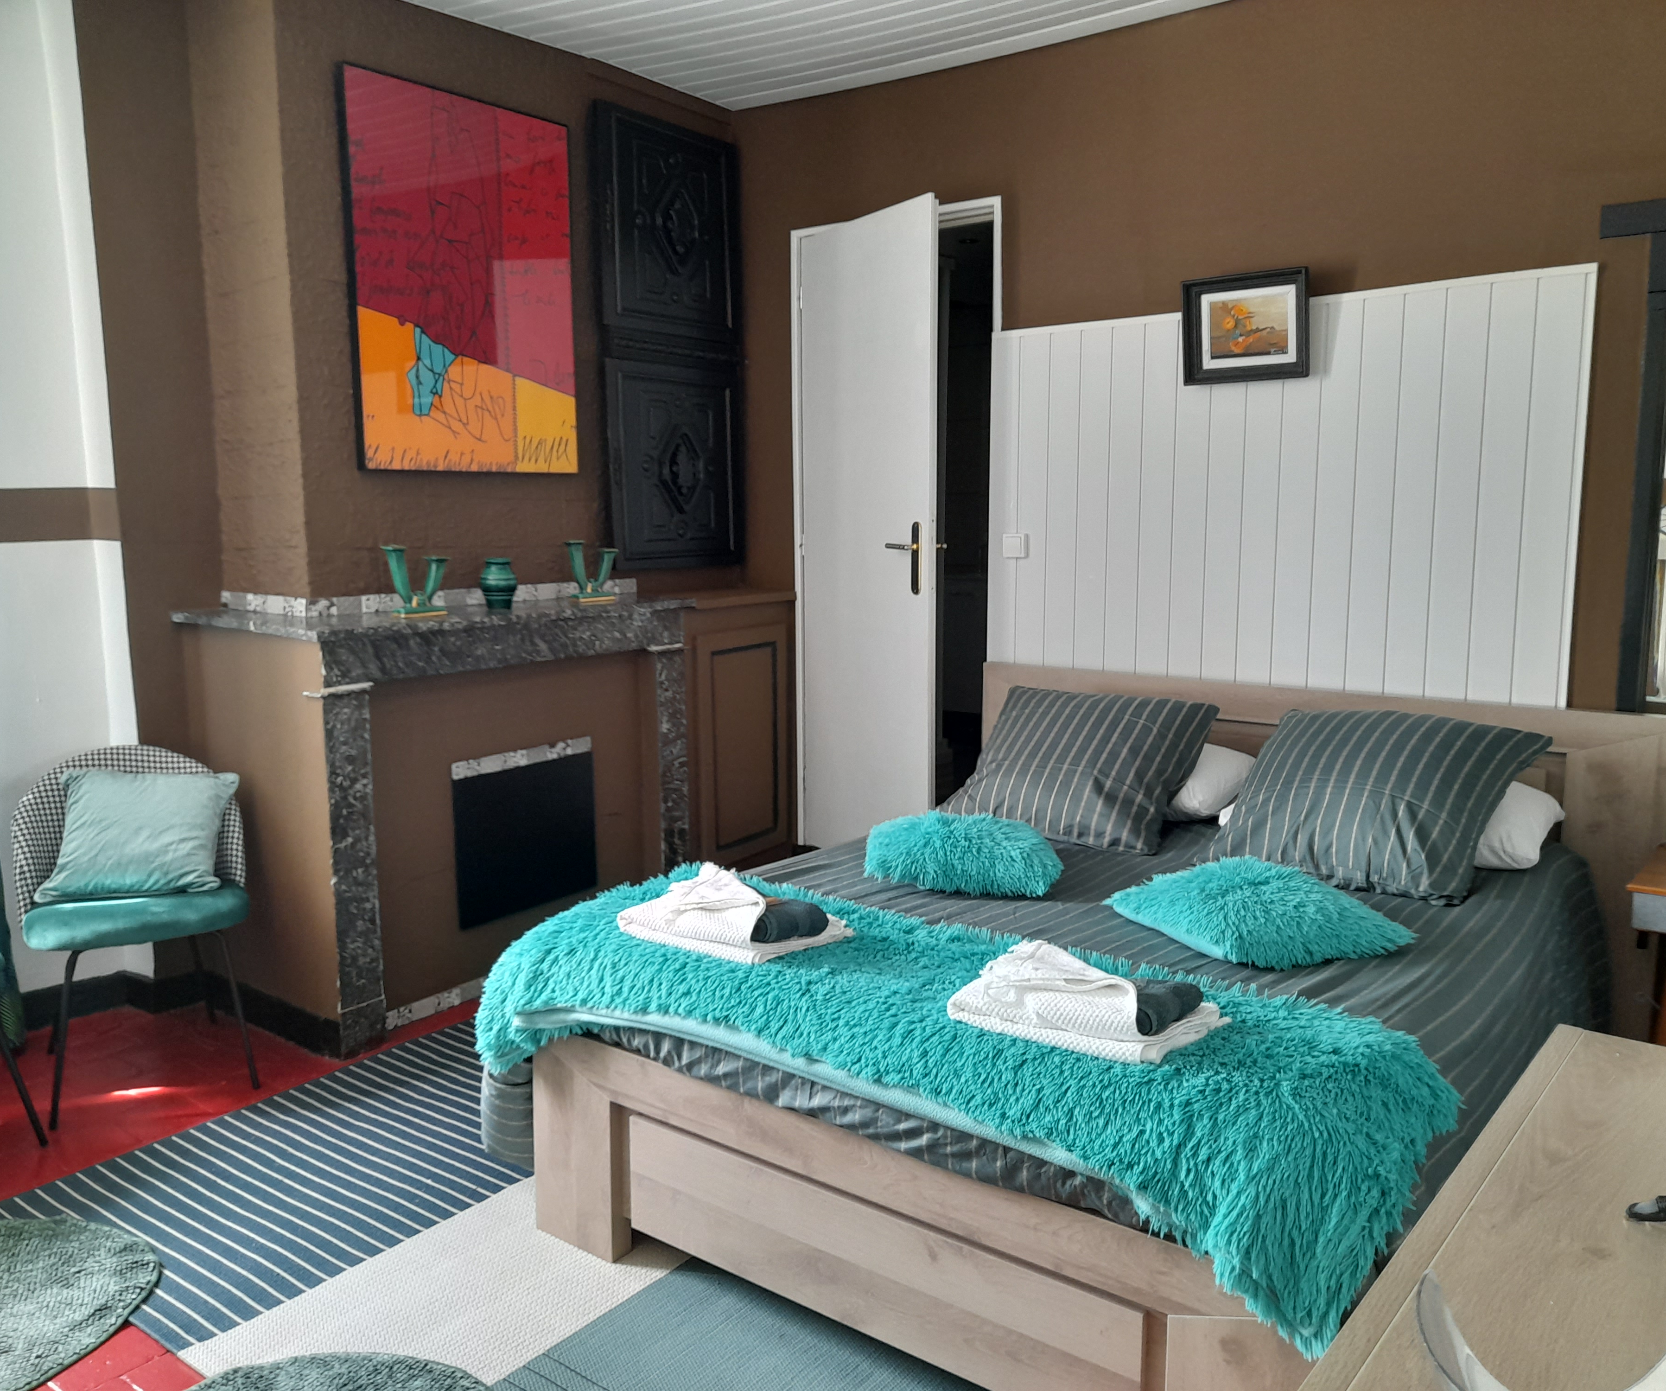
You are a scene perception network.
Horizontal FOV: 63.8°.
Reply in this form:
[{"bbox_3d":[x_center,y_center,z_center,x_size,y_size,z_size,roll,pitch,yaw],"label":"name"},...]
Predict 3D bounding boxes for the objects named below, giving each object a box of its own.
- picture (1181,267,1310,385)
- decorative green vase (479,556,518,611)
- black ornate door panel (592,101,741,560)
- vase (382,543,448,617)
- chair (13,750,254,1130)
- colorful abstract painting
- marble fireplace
[{"bbox_3d":[1.094,-0.972,3.551,0.330,0.272,0.036,6,17,37],"label":"picture"},{"bbox_3d":[-0.948,-0.318,3.803,0.100,0.145,0.100,0,8,0],"label":"decorative green vase"},{"bbox_3d":[-0.525,-1.133,4.426,0.050,1.410,0.630,6,10,37],"label":"black ornate door panel"},{"bbox_3d":[-1.109,-0.304,3.569,0.060,0.190,0.180,6,10,37],"label":"vase"},{"bbox_3d":[-1.683,0.539,3.224,0.490,0.770,0.550,-6,10,-33],"label":"chair"},{"bbox_3d":[-1.024,-1.147,3.775,0.032,1.020,0.755,6,10,37],"label":"colorful abstract painting"},{"bbox_3d":[-1.102,0.275,3.960,0.692,1.073,1.274,6,10,37],"label":"marble fireplace"}]

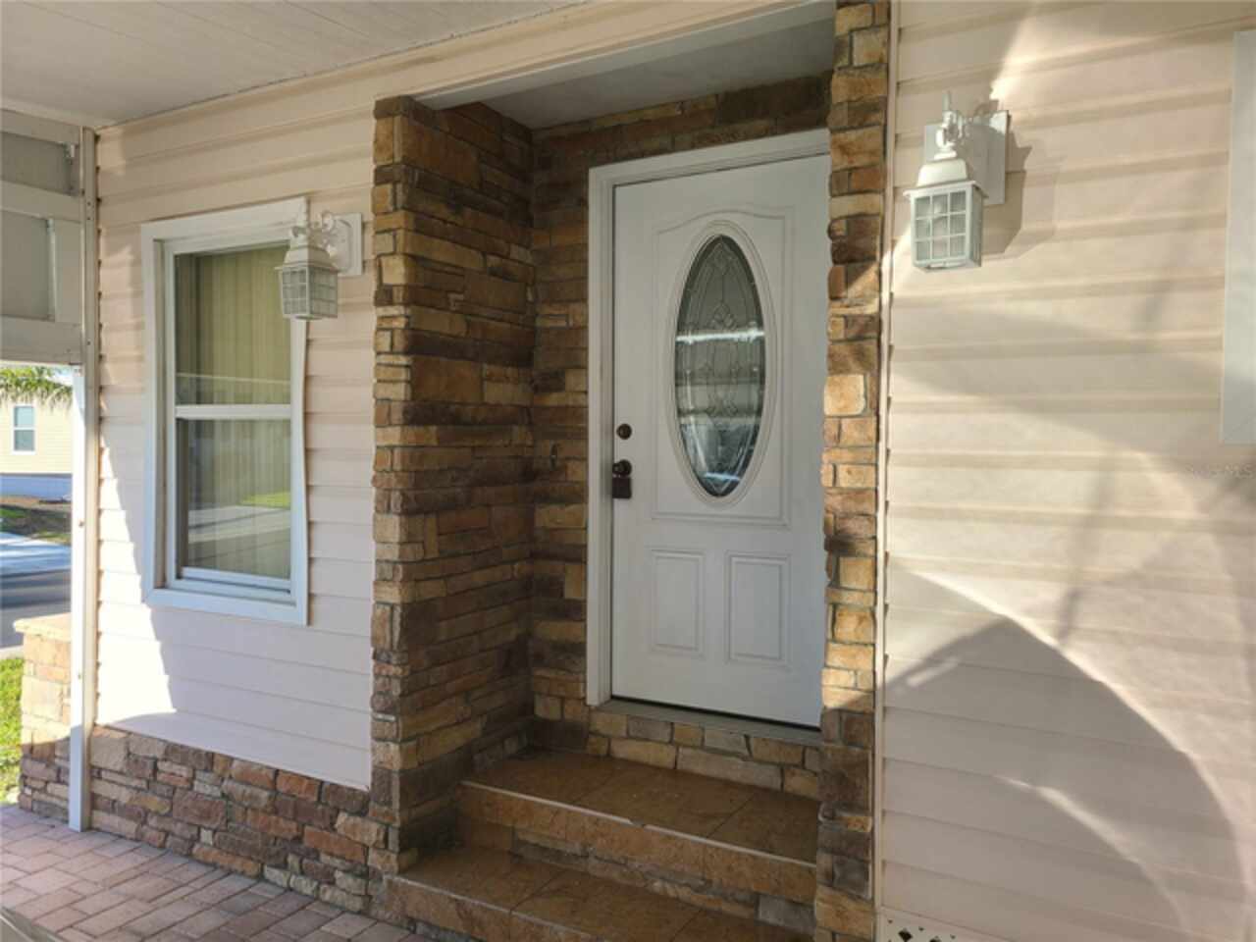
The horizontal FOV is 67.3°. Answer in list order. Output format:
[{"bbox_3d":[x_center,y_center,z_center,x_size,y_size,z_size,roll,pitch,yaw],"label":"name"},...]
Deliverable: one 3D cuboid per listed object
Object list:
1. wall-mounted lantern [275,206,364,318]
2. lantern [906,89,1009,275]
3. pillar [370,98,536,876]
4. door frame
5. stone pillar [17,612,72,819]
[{"bbox_3d":[-1.078,-0.707,3.248,0.192,0.410,0.263,1,2,29],"label":"wall-mounted lantern"},{"bbox_3d":[0.759,-0.654,2.200,0.195,0.410,0.278,1,2,29],"label":"lantern"},{"bbox_3d":[-0.634,0.033,3.557,0.140,2.680,0.775,1,2,29],"label":"pillar"},{"bbox_3d":[0.332,-0.113,3.517,1.080,2.127,0.130,1,2,29],"label":"door frame"},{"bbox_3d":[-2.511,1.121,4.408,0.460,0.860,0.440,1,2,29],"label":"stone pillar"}]

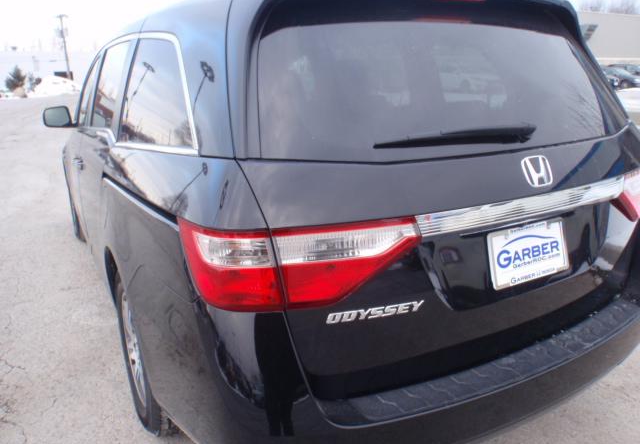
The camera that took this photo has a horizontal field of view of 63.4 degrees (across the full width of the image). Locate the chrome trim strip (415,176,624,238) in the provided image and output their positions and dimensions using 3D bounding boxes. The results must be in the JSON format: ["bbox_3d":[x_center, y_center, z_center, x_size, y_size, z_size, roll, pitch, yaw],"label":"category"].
[{"bbox_3d":[0.602,-0.051,1.443,0.840,0.070,0.060,-10,13,-27],"label":"chrome trim strip"}]

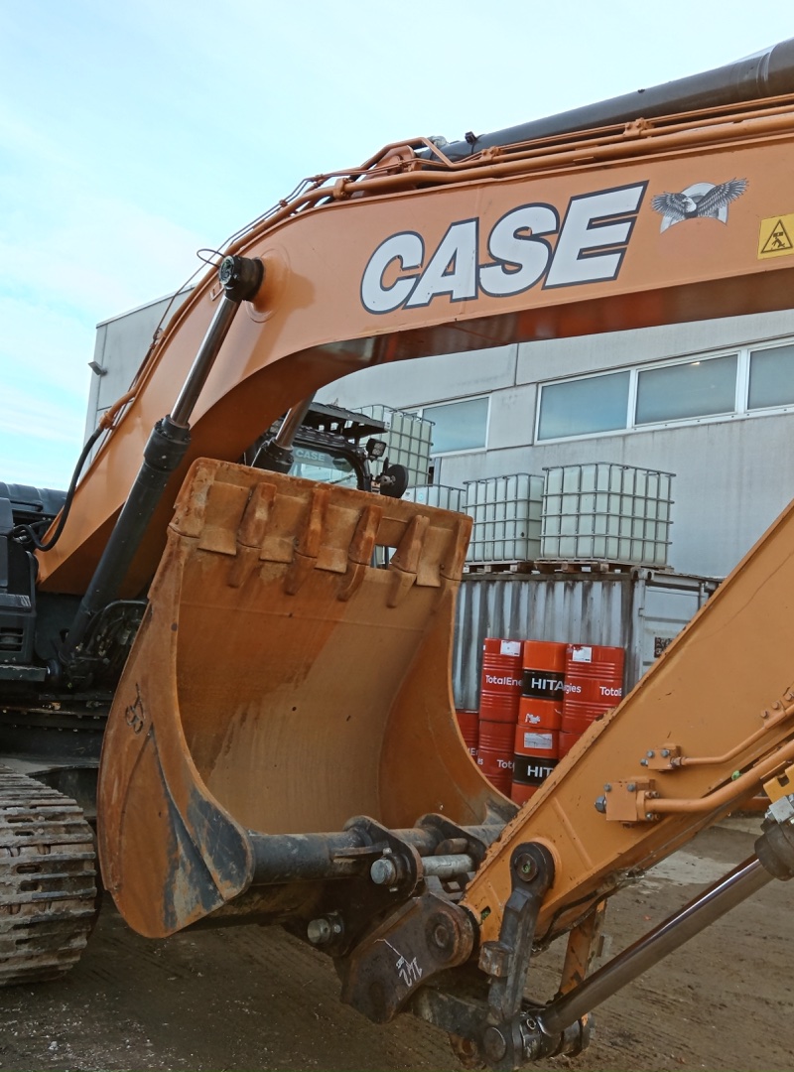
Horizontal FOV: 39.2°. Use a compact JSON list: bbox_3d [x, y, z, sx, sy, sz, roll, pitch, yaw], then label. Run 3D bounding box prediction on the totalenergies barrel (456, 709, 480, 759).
[{"bbox_3d":[0.865,2.496,12.828,0.580,0.860,0.580,9,-7,-38],"label":"totalenergies barrel"}]

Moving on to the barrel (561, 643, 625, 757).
[{"bbox_3d":[1.994,1.620,11.337,0.590,1.000,0.590,5,-6,0],"label":"barrel"}]

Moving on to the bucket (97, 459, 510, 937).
[{"bbox_3d":[-0.253,0.752,5.151,1.640,1.950,1.420,10,-8,-39],"label":"bucket"}]

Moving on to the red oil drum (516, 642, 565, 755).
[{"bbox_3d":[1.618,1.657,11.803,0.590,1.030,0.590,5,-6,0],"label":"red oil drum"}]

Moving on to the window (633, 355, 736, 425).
[{"bbox_3d":[3.959,-1.989,15.352,0.080,0.774,1.681,9,-7,-38],"label":"window"}]

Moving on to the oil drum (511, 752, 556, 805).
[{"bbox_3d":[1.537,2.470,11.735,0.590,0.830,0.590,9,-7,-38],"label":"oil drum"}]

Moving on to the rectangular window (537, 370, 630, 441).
[{"bbox_3d":[2.788,-1.937,16.801,0.080,0.864,1.794,9,-7,-38],"label":"rectangular window"}]

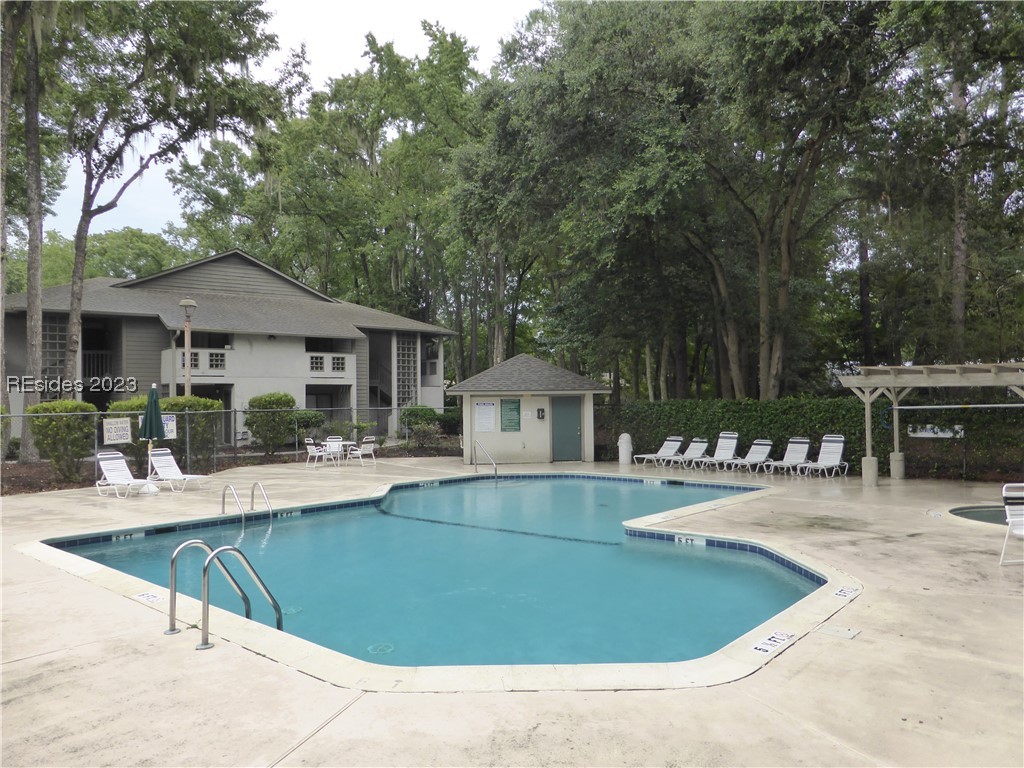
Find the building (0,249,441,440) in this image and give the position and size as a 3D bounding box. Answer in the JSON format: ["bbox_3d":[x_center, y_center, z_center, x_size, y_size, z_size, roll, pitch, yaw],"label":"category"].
[{"bbox_3d":[-13.430,-1.724,33.230,19.800,8.300,12.000,0,0,-44],"label":"building"}]

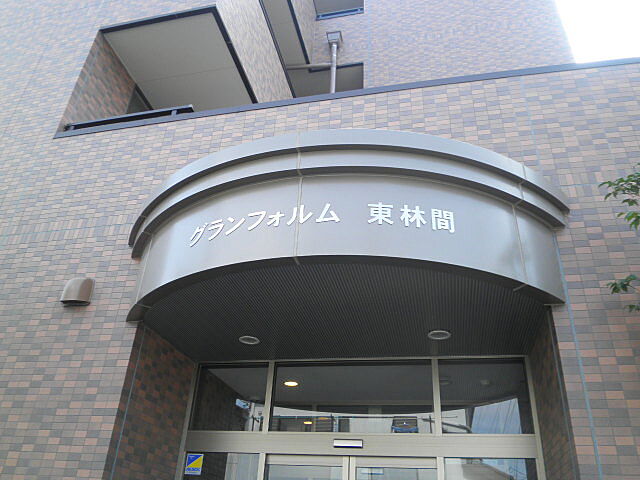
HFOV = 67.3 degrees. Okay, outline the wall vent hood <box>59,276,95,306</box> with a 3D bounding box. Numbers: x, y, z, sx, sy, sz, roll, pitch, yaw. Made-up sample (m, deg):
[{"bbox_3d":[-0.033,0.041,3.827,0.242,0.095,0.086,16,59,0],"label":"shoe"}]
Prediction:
[{"bbox_3d":[-2.007,0.406,3.950,0.246,0.247,0.122,-4,-29,12],"label":"wall vent hood"}]

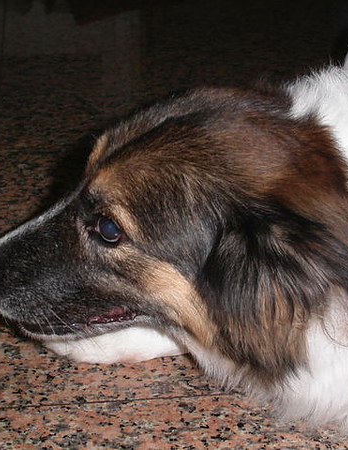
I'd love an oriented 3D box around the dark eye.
[{"bbox_3d":[-0.052,0.004,0.845,0.019,0.019,0.012,10,11,25],"label":"dark eye"}]

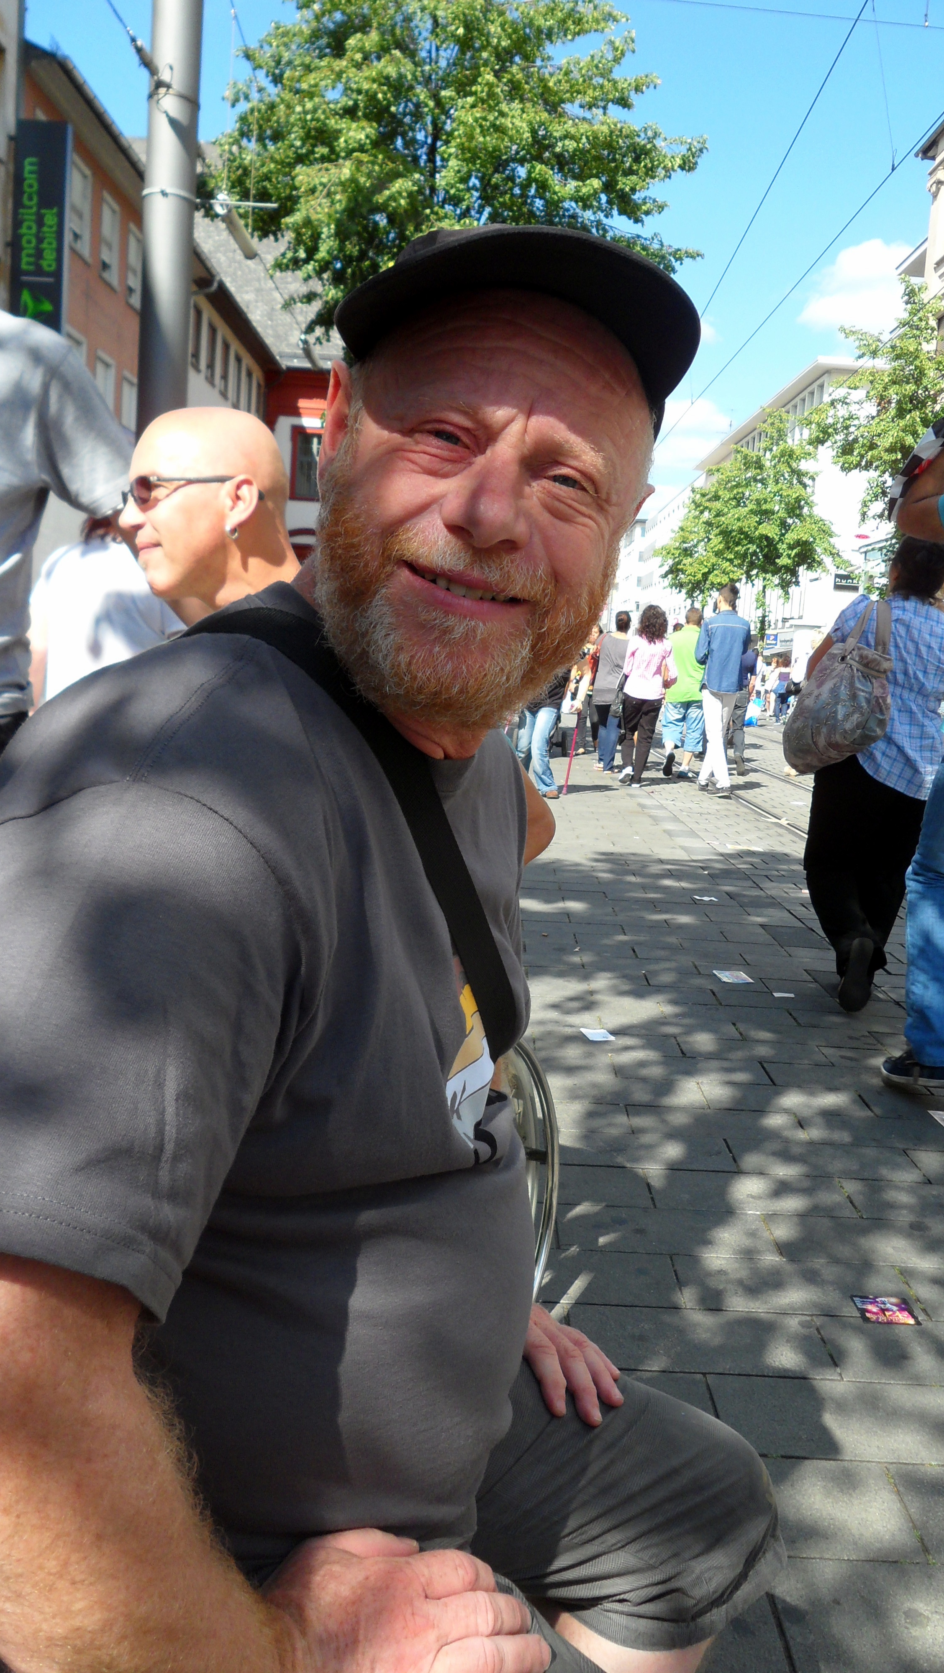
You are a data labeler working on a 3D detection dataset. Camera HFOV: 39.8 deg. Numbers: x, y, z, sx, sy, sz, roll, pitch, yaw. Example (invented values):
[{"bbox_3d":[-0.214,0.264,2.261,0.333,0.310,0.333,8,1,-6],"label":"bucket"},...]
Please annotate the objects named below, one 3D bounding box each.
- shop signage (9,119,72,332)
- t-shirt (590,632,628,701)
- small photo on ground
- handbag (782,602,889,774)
[{"bbox_3d":[-6.115,-8.514,18.500,0.730,3.150,0.190,3,8,0],"label":"shop signage"},{"bbox_3d":[1.461,-1.699,13.200,0.480,0.720,0.300,3,8,0],"label":"t-shirt"},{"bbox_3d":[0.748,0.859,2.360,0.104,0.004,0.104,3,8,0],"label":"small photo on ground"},{"bbox_3d":[1.283,-0.523,4.600,0.330,0.580,0.200,7,9,25],"label":"handbag"}]

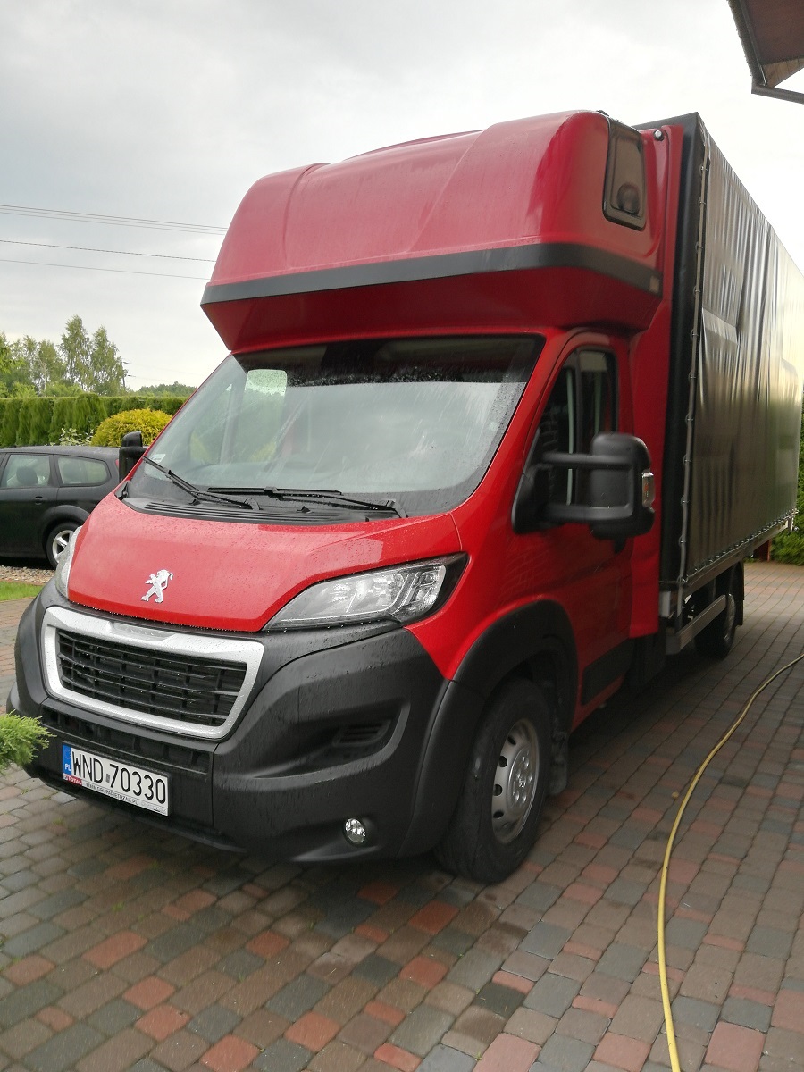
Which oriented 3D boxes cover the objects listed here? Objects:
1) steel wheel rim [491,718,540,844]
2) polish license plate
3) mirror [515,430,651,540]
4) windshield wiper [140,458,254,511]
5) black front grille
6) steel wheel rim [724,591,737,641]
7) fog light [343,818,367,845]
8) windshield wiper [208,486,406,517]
[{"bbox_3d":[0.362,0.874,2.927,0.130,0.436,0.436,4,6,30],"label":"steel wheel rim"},{"bbox_3d":[-0.941,0.789,2.622,0.522,0.125,0.020,5,6,32],"label":"polish license plate"},{"bbox_3d":[0.646,-0.182,2.811,0.440,0.370,0.270,5,6,32],"label":"mirror"},{"bbox_3d":[-0.866,-0.220,3.324,0.080,0.070,0.928,-4,20,-45],"label":"windshield wiper"},{"bbox_3d":[-0.873,0.464,2.678,0.920,0.225,0.090,5,1,32],"label":"black front grille"},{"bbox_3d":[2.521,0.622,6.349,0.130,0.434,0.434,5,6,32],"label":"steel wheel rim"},{"bbox_3d":[-0.131,0.901,2.477,0.085,0.085,0.055,5,6,32],"label":"fog light"},{"bbox_3d":[-0.376,-0.141,3.015,0.913,0.075,0.070,9,8,29],"label":"windshield wiper"}]

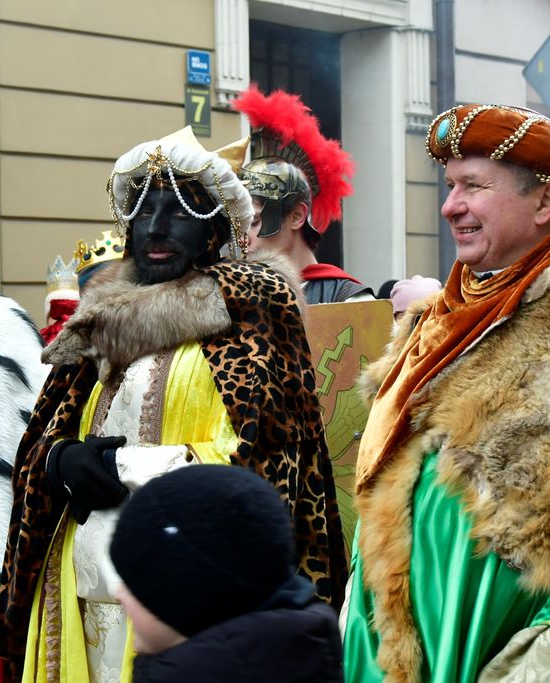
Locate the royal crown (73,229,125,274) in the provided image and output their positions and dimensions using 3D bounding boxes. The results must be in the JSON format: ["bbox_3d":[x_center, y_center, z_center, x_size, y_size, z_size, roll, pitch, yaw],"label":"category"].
[{"bbox_3d":[-0.374,-0.211,4.200,0.190,0.080,0.190,-7,-11,8],"label":"royal crown"}]

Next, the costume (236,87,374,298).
[{"bbox_3d":[0.050,0.410,4.350,0.560,2.000,0.440,0,1,37],"label":"costume"}]

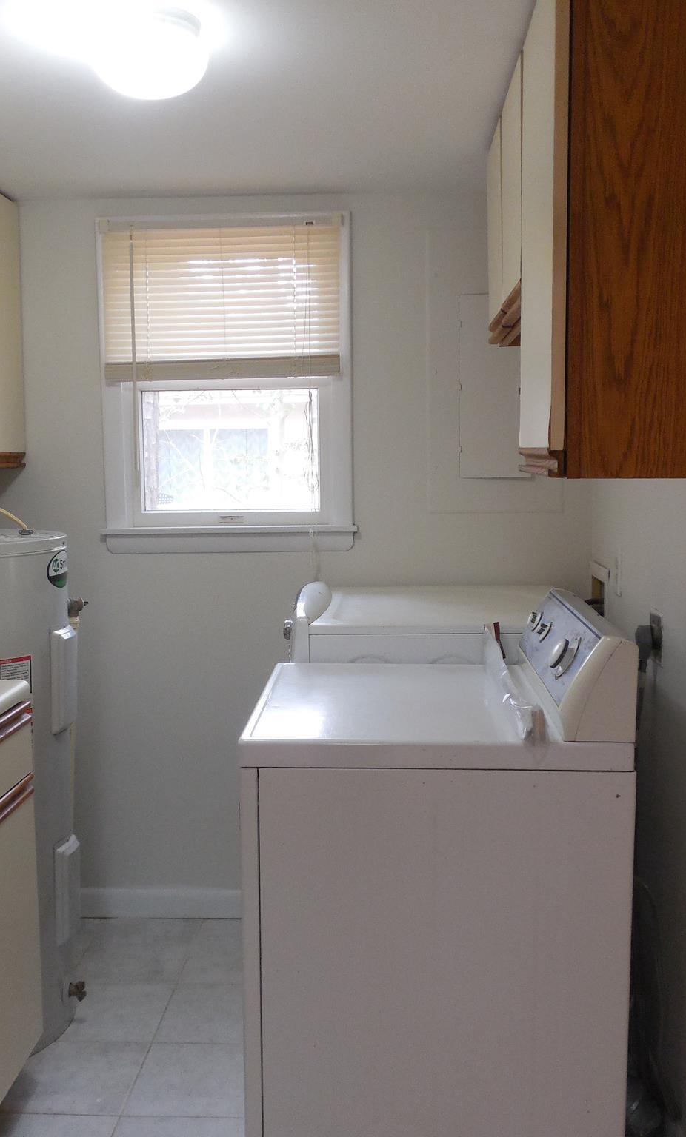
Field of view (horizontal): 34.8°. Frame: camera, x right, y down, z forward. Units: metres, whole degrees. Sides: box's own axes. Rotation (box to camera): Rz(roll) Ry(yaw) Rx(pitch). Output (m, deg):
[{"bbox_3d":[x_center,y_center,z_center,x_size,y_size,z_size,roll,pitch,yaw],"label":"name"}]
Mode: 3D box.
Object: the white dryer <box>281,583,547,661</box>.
[{"bbox_3d":[0.243,0.605,2.918,0.695,1.030,0.700,0,6,3],"label":"white dryer"}]

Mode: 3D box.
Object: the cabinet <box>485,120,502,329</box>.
[{"bbox_3d":[0.520,-0.782,2.551,0.330,0.460,0.380,0,6,3],"label":"cabinet"}]

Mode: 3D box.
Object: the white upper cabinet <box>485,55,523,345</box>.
[{"bbox_3d":[0.510,-0.755,2.363,0.330,0.475,0.760,0,6,3],"label":"white upper cabinet"}]

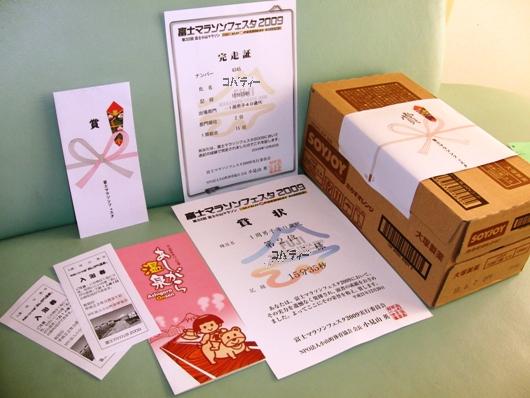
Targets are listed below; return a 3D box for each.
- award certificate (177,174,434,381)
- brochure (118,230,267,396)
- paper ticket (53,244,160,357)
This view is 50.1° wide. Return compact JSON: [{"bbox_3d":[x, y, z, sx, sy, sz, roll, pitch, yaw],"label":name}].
[{"bbox_3d":[0.035,0.073,0.716,0.210,0.004,0.297,-14,43,-25],"label":"award certificate"},{"bbox_3d":[-0.096,0.115,0.640,0.101,0.004,0.213,-15,43,-26],"label":"brochure"},{"bbox_3d":[-0.180,0.107,0.634,0.072,0.003,0.149,-17,44,-28],"label":"paper ticket"}]

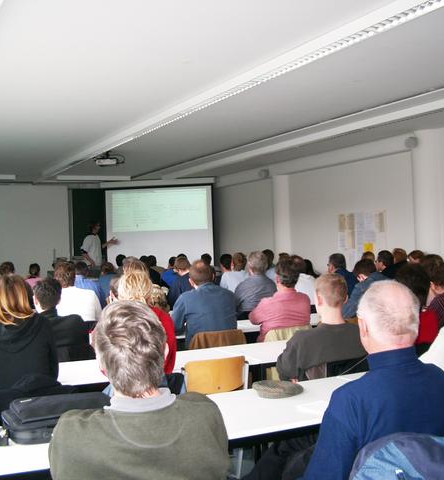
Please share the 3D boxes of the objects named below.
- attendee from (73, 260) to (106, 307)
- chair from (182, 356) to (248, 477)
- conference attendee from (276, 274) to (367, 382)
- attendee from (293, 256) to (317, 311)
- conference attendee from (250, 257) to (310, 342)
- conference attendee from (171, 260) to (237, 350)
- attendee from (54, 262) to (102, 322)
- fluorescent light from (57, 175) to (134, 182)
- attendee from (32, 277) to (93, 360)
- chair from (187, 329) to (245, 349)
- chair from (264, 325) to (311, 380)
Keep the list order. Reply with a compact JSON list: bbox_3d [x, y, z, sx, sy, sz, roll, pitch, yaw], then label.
[{"bbox_3d":[-1.648,0.921,8.064,0.520,1.330,0.800,-1,0,-22],"label":"attendee"},{"bbox_3d":[-0.130,1.095,4.110,0.440,0.810,0.500,-1,-1,-27],"label":"chair"},{"bbox_3d":[0.602,0.863,4.425,0.560,1.300,0.800,-1,0,-17],"label":"conference attendee"},{"bbox_3d":[0.770,0.852,7.516,0.500,1.320,0.760,-1,-1,-27],"label":"attendee"},{"bbox_3d":[0.426,0.849,5.930,0.570,1.360,0.800,-1,-1,-24],"label":"conference attendee"},{"bbox_3d":[-0.207,0.844,5.572,0.530,1.340,0.760,-1,-1,-27],"label":"conference attendee"},{"bbox_3d":[-1.456,0.895,6.568,0.540,1.350,0.800,-1,0,-21],"label":"attendee"},{"bbox_3d":[-2.599,-1.245,13.786,1.530,0.080,0.130,-1,-1,-27],"label":"fluorescent light"},{"bbox_3d":[-1.263,0.900,4.958,0.530,1.260,0.750,-1,-1,-27],"label":"attendee"},{"bbox_3d":[-0.132,1.101,5.391,0.460,0.820,0.520,-1,-1,-27],"label":"chair"},{"bbox_3d":[0.404,1.118,5.758,0.480,0.820,0.520,-1,-1,-29],"label":"chair"}]

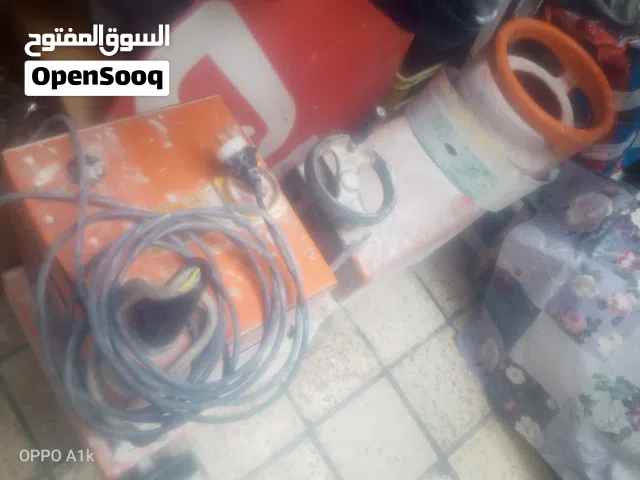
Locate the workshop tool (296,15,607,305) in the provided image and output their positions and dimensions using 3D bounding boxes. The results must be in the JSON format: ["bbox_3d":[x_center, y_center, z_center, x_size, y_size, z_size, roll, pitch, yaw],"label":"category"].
[{"bbox_3d":[0.300,-0.200,1.205,0.706,0.431,0.344,-29,80,-29],"label":"workshop tool"}]

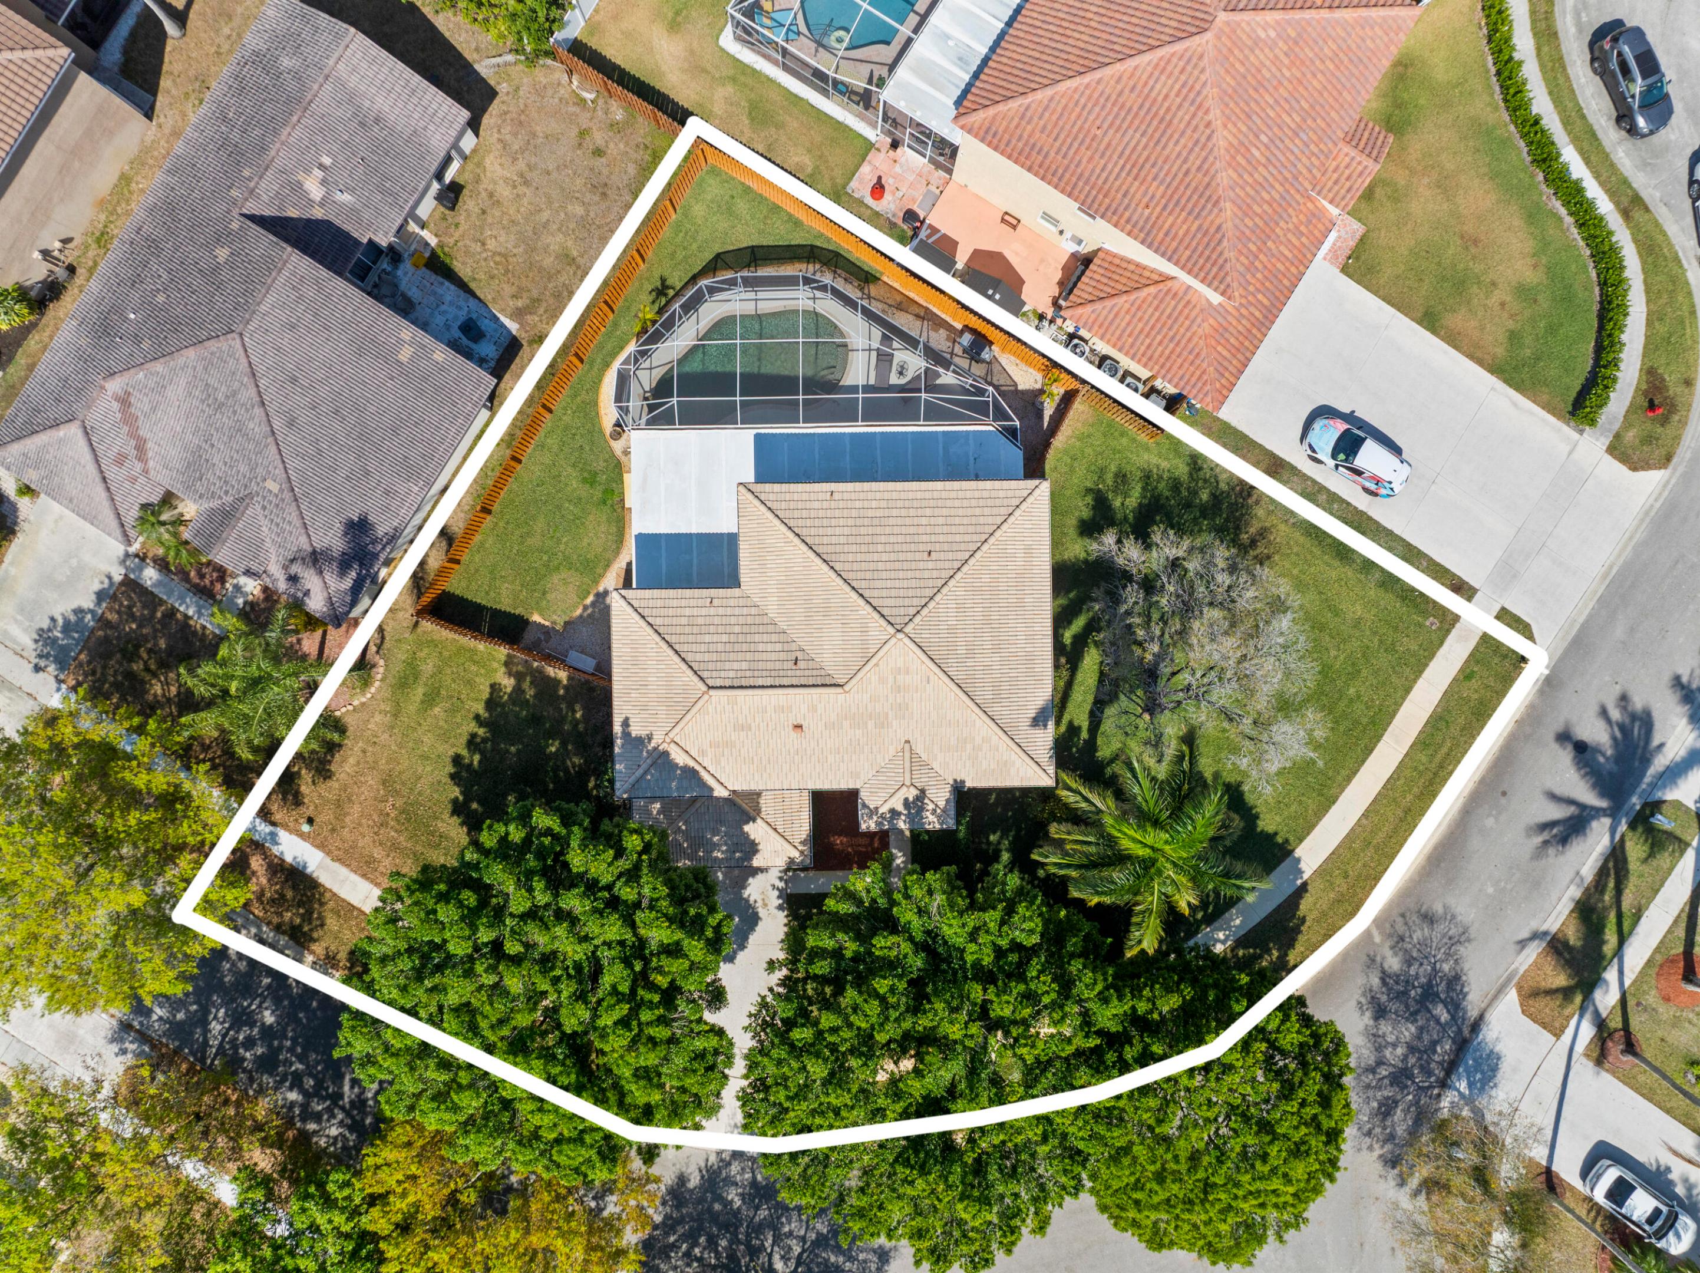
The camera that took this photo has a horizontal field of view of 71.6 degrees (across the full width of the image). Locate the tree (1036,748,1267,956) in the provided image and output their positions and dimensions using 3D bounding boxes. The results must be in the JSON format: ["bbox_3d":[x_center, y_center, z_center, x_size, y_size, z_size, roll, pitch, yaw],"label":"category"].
[{"bbox_3d":[10.080,7.157,44.554,7.762,12.802,6.955,0,90,0],"label":"tree"}]

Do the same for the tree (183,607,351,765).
[{"bbox_3d":[-20.765,1.683,45.965,6.048,10.080,5.544,0,90,0],"label":"tree"}]

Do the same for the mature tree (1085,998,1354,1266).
[{"bbox_3d":[13.709,18.144,46.066,10.483,9.878,10.987,0,90,0],"label":"mature tree"}]

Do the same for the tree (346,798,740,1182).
[{"bbox_3d":[-10.937,12.701,44.755,14.515,12.298,13.810,0,90,0],"label":"tree"}]

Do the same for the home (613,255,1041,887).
[{"bbox_3d":[-0.595,-2.671,46.973,16.884,8.114,24.394,-1,90,0],"label":"home"}]

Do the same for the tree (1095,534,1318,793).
[{"bbox_3d":[14.112,1.008,47.275,9.374,7.459,10.382,0,90,0],"label":"tree"}]

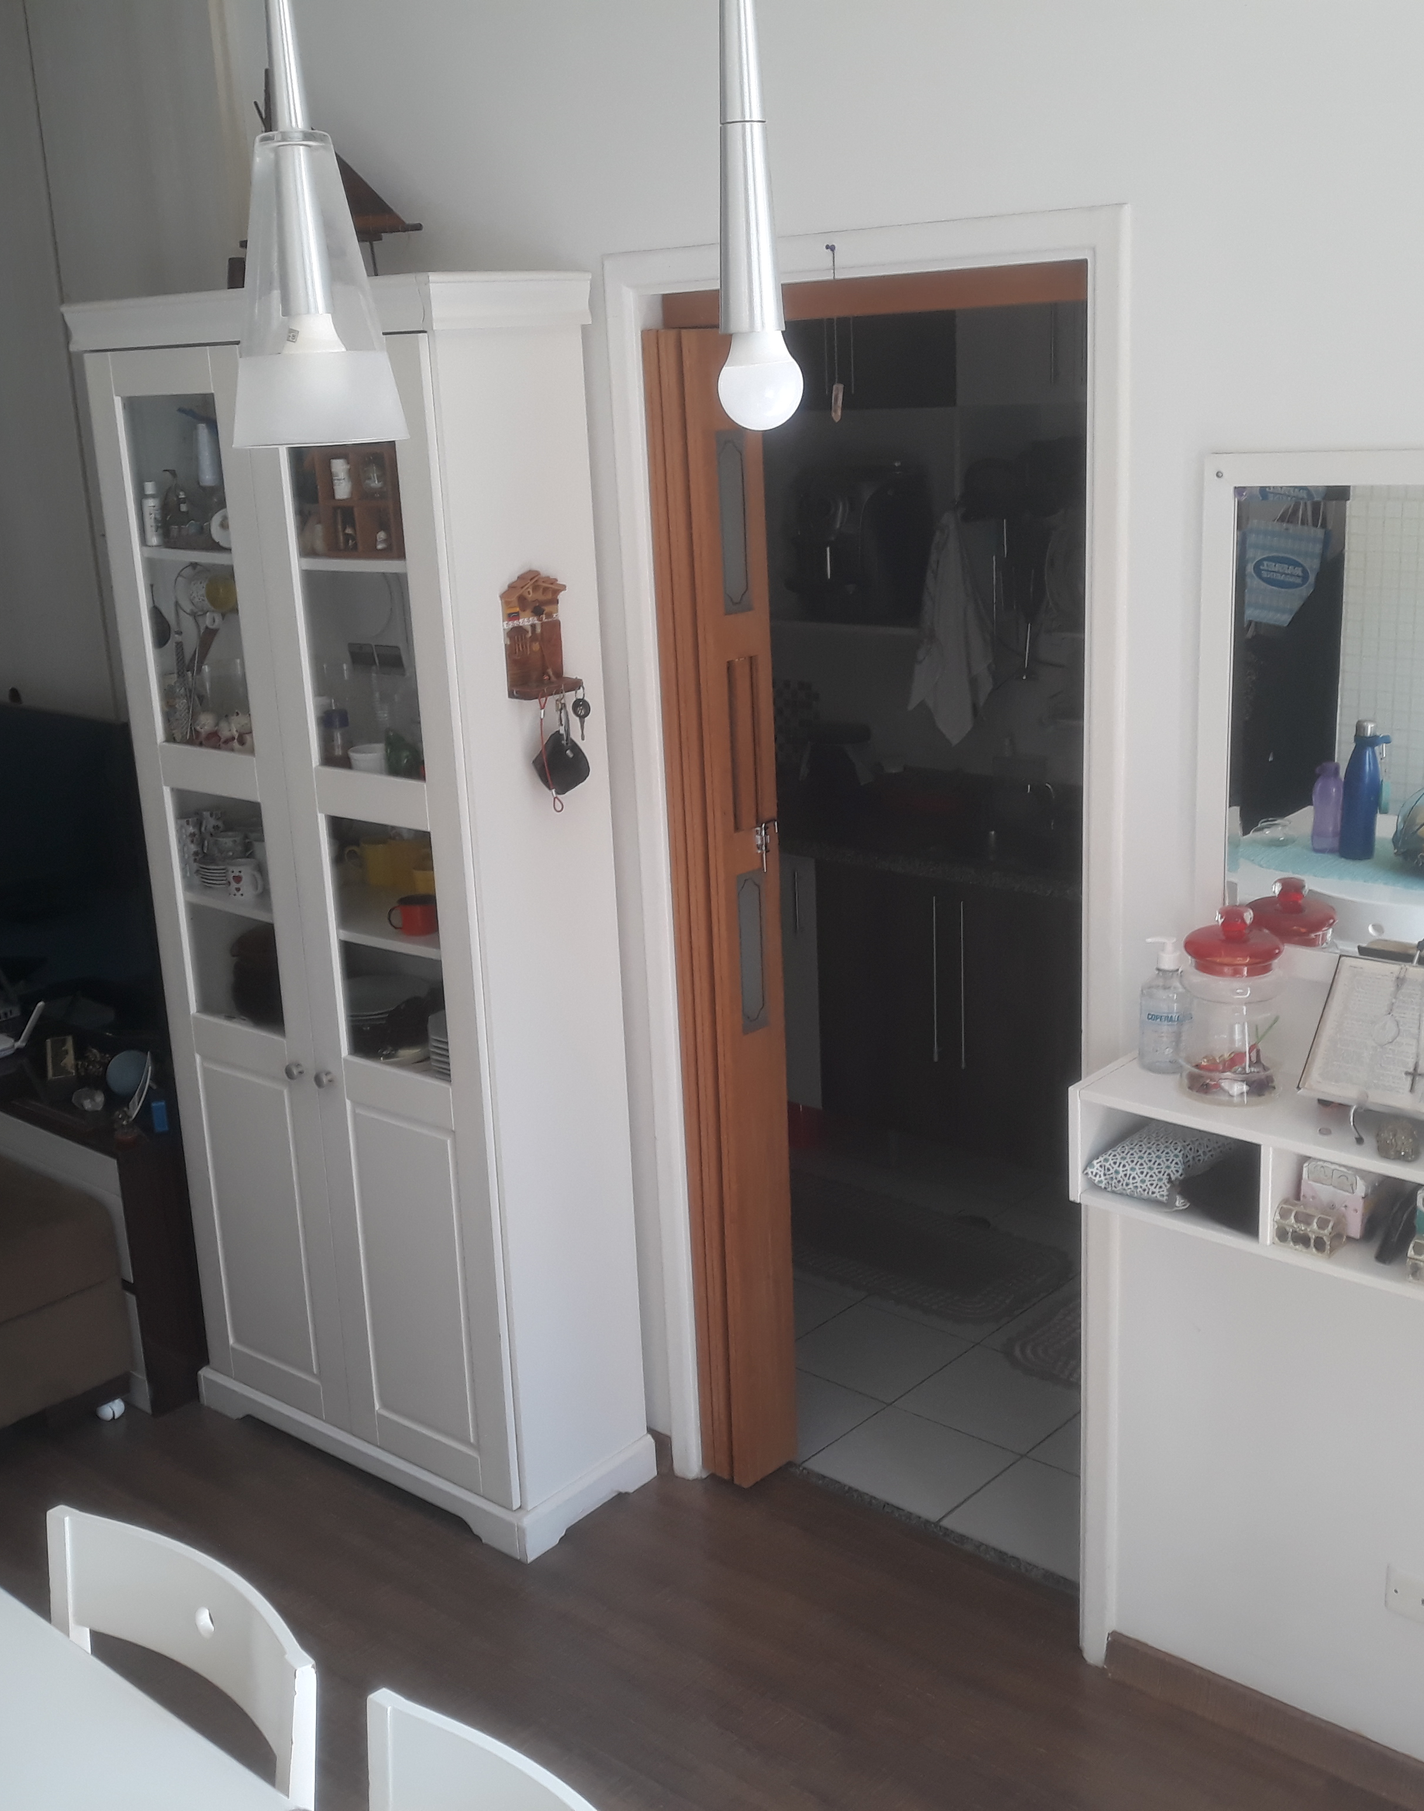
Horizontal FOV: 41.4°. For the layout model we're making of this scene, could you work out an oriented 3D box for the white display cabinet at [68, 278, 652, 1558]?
[{"bbox_3d":[-0.623,0.011,3.437,0.964,2.146,0.345,10,20,39],"label":"white display cabinet"}]

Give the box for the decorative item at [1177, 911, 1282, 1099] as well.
[{"bbox_3d":[0.675,0.120,2.446,0.126,0.253,0.126,11,20,40],"label":"decorative item"}]

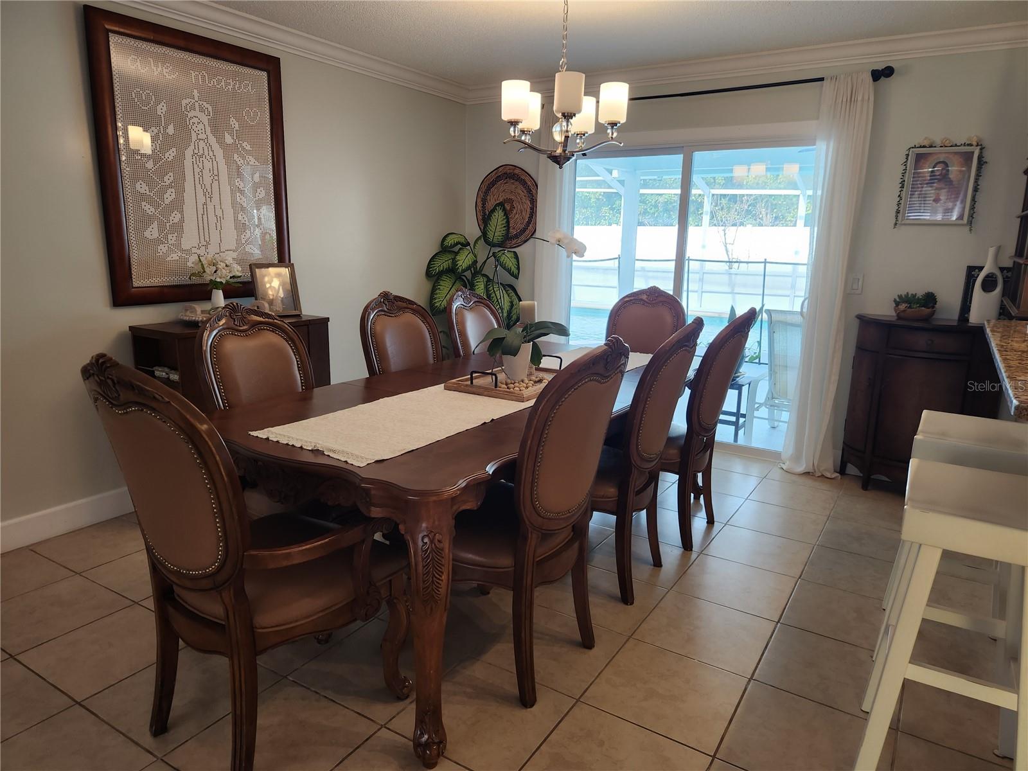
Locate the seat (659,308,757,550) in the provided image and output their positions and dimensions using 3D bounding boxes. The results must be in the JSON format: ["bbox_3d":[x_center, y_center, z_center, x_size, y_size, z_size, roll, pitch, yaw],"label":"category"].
[{"bbox_3d":[0.757,0.160,3.223,0.681,1.095,0.543,8,14,31],"label":"seat"}]

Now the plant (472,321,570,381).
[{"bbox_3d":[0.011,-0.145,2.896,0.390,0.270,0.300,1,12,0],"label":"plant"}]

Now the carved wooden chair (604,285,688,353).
[{"bbox_3d":[0.699,-0.029,4.145,0.649,1.095,0.702,8,14,31],"label":"carved wooden chair"}]

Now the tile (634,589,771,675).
[{"bbox_3d":[0.688,0.873,2.430,0.400,0.010,0.400,8,14,31],"label":"tile"}]

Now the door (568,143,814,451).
[{"bbox_3d":[1.099,-0.584,4.641,1.742,1.958,0.082,8,14,31],"label":"door"}]

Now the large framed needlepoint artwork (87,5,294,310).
[{"bbox_3d":[-1.596,-1.092,3.492,0.040,1.290,1.030,8,14,31],"label":"large framed needlepoint artwork"}]

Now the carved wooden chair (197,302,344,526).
[{"bbox_3d":[-0.878,0.234,2.745,0.660,1.090,0.560,8,13,31],"label":"carved wooden chair"}]

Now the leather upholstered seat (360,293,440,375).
[{"bbox_3d":[-0.462,0.089,3.500,0.660,1.090,0.560,11,15,39],"label":"leather upholstered seat"}]

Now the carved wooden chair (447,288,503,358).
[{"bbox_3d":[-0.029,0.019,3.833,0.681,1.095,0.543,8,14,31],"label":"carved wooden chair"}]

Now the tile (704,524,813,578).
[{"bbox_3d":[1.130,0.754,3.138,0.400,0.010,0.400,8,13,31],"label":"tile"}]

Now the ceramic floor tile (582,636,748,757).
[{"bbox_3d":[0.474,0.947,2.110,0.402,0.010,0.402,8,14,31],"label":"ceramic floor tile"}]

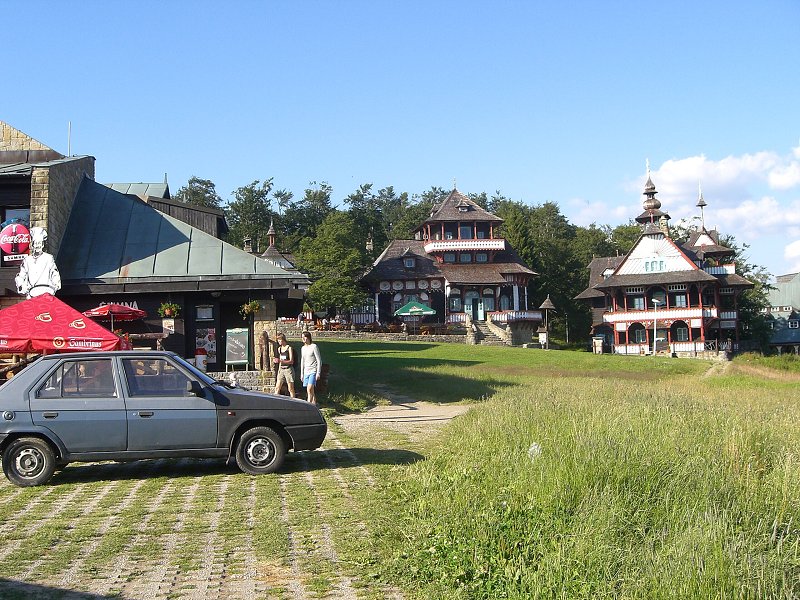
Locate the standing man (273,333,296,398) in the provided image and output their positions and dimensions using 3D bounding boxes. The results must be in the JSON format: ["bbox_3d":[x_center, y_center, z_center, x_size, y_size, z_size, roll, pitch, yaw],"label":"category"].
[{"bbox_3d":[-2.742,1.694,20.870,0.420,1.760,0.520,0,-3,-45],"label":"standing man"}]

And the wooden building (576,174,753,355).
[{"bbox_3d":[28.460,-3.987,93.726,15.800,18.600,13.000,-3,-2,24],"label":"wooden building"}]

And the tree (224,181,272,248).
[{"bbox_3d":[-18.132,-4.413,106.320,6.800,19.800,6.800,-2,-2,0],"label":"tree"}]

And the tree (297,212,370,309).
[{"bbox_3d":[-6.121,-2.526,80.703,6.900,10.700,6.700,-2,-2,0],"label":"tree"}]

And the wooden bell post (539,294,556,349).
[{"bbox_3d":[13.425,2.083,80.011,1.550,5.100,1.500,-2,-2,0],"label":"wooden bell post"}]

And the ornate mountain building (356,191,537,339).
[{"bbox_3d":[4.679,-3.475,93.239,16.200,15.900,13.500,-2,-2,-16],"label":"ornate mountain building"}]

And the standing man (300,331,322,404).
[{"bbox_3d":[-1.977,1.622,19.670,0.500,1.800,0.360,-3,-2,33],"label":"standing man"}]

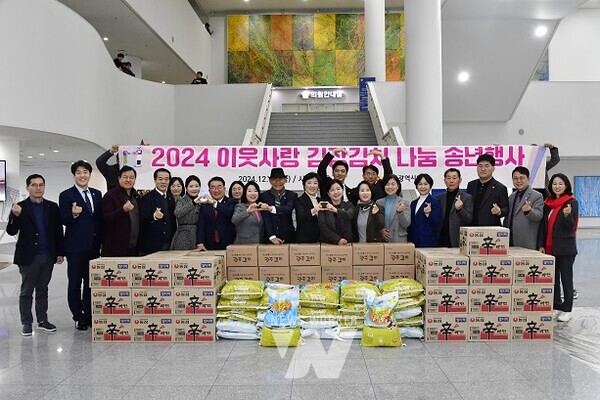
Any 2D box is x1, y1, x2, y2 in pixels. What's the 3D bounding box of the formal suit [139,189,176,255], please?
[{"bbox_3d":[-1.657,0.260,6.200,0.500,0.780,0.300,0,0,-7],"label":"formal suit"}]

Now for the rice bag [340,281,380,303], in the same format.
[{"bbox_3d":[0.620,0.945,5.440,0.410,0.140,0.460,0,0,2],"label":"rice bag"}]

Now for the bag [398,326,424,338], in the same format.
[{"bbox_3d":[1.034,1.308,5.460,0.410,0.115,0.470,0,1,2],"label":"bag"}]

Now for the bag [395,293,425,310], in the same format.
[{"bbox_3d":[1.034,1.001,5.460,0.410,0.125,0.470,-5,1,2],"label":"bag"}]

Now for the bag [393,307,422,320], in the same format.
[{"bbox_3d":[1.019,1.116,5.460,0.410,0.120,0.470,-5,1,2],"label":"bag"}]

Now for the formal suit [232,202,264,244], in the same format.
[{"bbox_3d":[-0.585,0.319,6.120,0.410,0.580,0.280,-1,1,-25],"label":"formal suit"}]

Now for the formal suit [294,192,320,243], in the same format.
[{"bbox_3d":[0.110,0.260,6.200,0.420,0.630,0.300,0,0,-17],"label":"formal suit"}]

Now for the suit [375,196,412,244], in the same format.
[{"bbox_3d":[1.082,0.270,6.170,0.430,0.620,0.290,0,0,11],"label":"suit"}]

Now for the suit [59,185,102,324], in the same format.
[{"bbox_3d":[-2.330,0.571,5.660,0.470,1.450,0.300,-1,1,-32],"label":"suit"}]

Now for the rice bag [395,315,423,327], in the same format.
[{"bbox_3d":[1.062,1.196,5.500,0.400,0.130,0.420,0,1,0],"label":"rice bag"}]

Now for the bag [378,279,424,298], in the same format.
[{"bbox_3d":[1.040,0.915,5.460,0.440,0.140,0.460,0,0,2],"label":"bag"}]

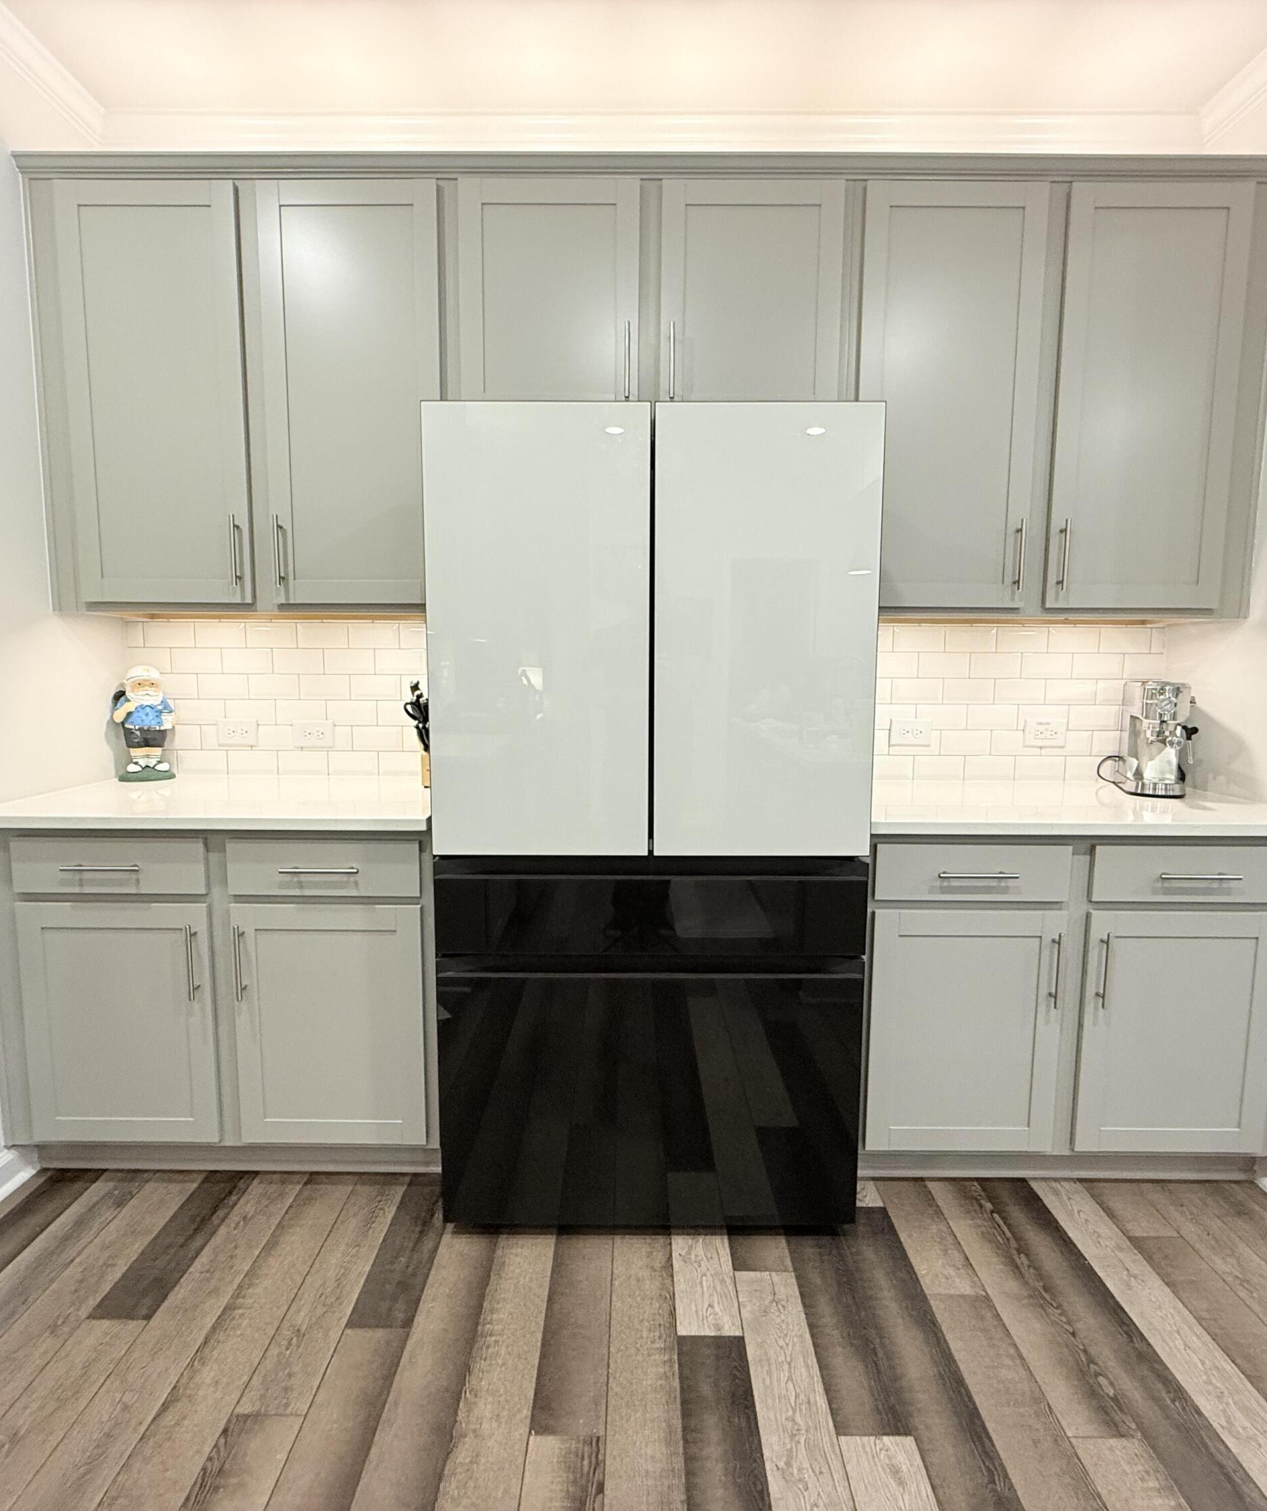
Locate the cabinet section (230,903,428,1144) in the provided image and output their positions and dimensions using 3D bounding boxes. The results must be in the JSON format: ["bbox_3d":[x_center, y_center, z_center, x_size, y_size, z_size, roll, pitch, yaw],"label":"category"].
[{"bbox_3d":[-0.697,0.600,2.128,0.445,0.580,0.500,0,6,0],"label":"cabinet section"}]

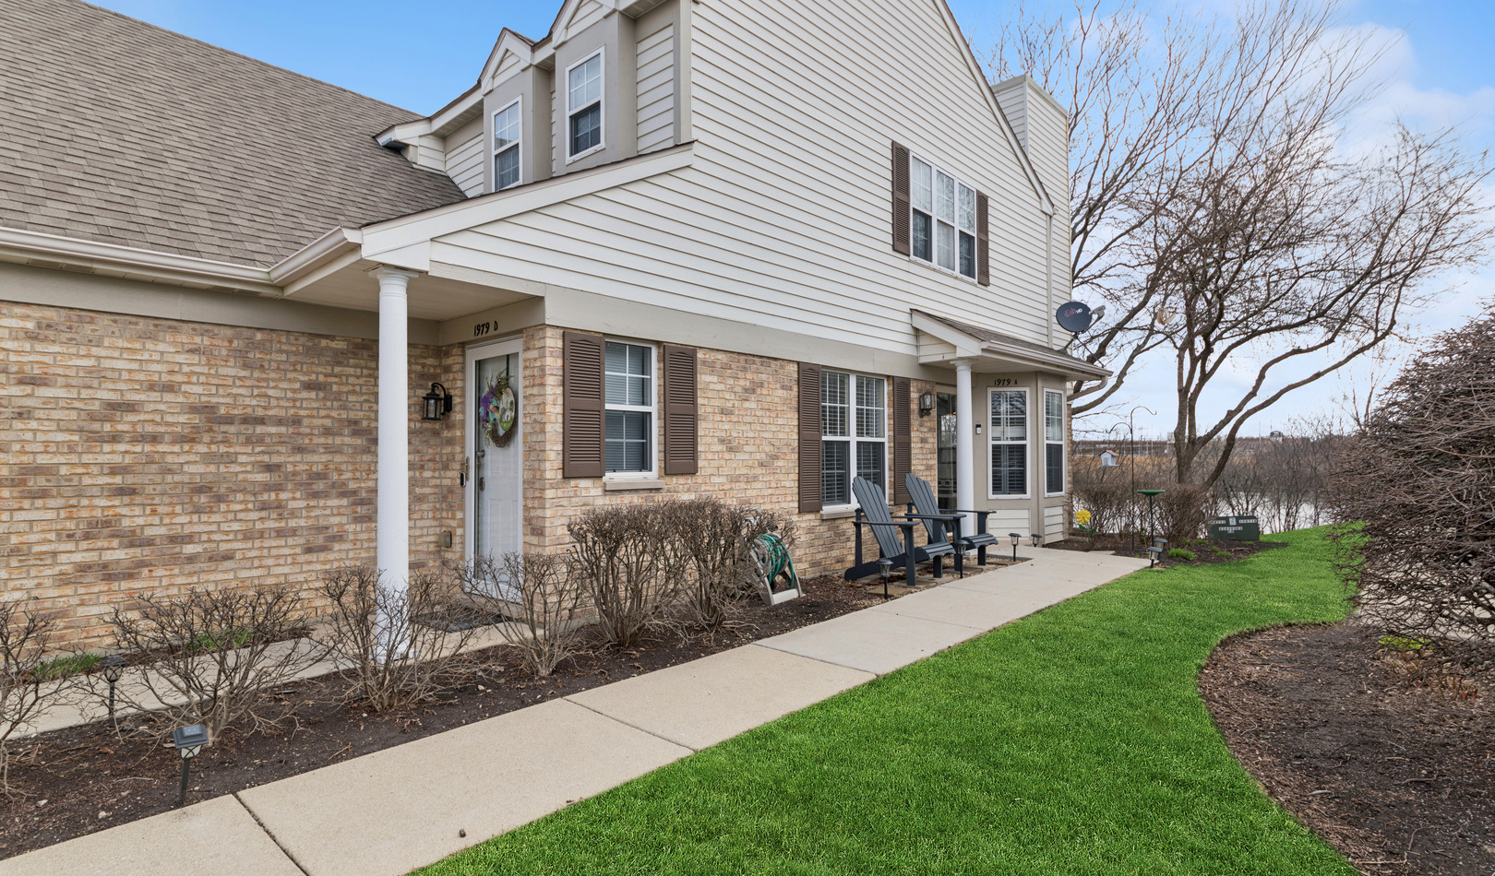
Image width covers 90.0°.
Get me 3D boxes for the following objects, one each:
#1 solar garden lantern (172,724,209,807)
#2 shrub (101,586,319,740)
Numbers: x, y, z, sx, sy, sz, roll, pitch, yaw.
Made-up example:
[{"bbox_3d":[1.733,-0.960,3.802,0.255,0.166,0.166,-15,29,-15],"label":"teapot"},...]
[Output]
[{"bbox_3d":[-2.102,1.228,2.802,0.106,0.305,0.106,6,0,43],"label":"solar garden lantern"},{"bbox_3d":[-2.459,1.036,3.448,0.819,0.707,0.819,-1,-2,43],"label":"shrub"}]

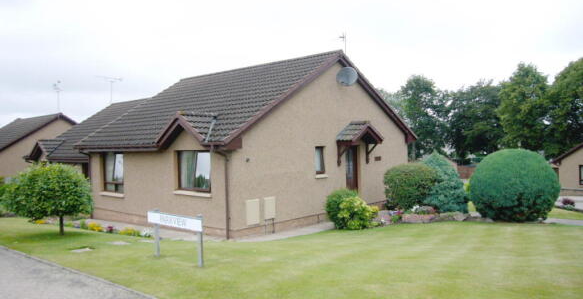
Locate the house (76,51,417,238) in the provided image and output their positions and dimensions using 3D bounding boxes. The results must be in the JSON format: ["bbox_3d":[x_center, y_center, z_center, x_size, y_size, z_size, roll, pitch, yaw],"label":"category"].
[{"bbox_3d":[-1.505,-0.400,17.966,9.040,5.420,9.550,-1,1,43],"label":"house"}]

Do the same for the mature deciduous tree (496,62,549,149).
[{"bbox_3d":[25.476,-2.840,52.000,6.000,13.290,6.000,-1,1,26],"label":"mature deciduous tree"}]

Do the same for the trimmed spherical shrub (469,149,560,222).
[{"bbox_3d":[6.952,1.057,14.700,2.800,2.130,2.700,-1,1,25],"label":"trimmed spherical shrub"}]

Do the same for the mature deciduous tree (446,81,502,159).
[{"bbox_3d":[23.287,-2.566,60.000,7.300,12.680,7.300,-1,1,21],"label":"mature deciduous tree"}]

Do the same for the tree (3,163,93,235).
[{"bbox_3d":[-6.779,1.375,13.100,2.500,2.020,2.400,-2,1,-27],"label":"tree"}]

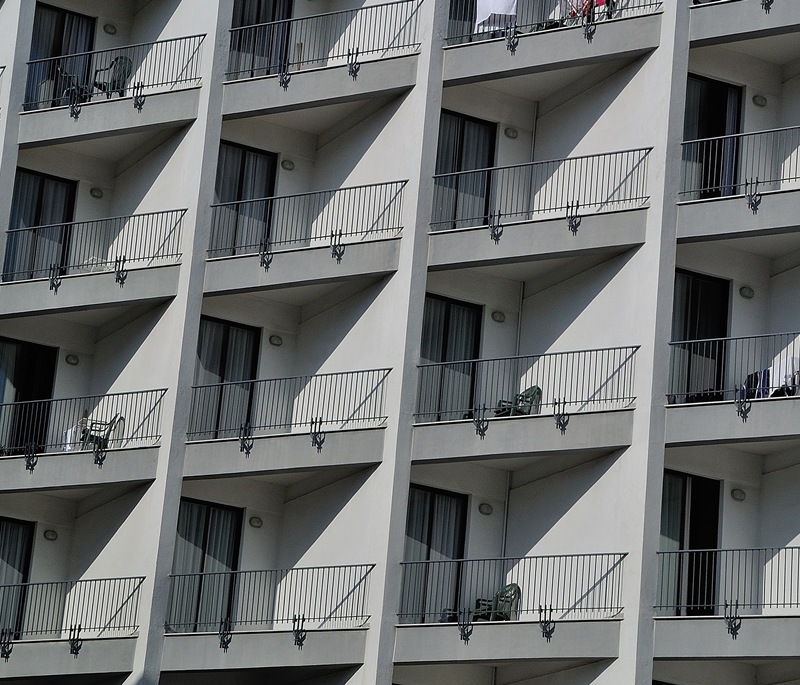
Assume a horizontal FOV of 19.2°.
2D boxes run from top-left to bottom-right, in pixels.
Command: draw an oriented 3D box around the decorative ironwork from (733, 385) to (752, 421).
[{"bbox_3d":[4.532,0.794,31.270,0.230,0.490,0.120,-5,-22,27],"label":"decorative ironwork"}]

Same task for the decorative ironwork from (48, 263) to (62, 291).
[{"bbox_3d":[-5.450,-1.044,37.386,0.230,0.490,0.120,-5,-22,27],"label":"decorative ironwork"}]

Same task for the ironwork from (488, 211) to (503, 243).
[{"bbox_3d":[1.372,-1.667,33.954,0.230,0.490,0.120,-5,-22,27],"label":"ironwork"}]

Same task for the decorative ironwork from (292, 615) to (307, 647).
[{"bbox_3d":[-1.464,4.174,34.191,0.200,0.490,0.100,-4,-17,27],"label":"decorative ironwork"}]

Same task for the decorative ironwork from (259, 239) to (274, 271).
[{"bbox_3d":[-2.059,-1.358,36.256,0.200,0.490,0.100,-4,-17,27],"label":"decorative ironwork"}]

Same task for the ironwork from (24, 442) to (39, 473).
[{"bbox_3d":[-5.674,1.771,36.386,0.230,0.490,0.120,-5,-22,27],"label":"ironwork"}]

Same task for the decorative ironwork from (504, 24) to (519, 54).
[{"bbox_3d":[1.654,-4.529,35.267,0.200,0.490,0.100,-4,-17,27],"label":"decorative ironwork"}]

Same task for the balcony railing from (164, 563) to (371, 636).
[{"bbox_3d":[-1.936,3.789,34.601,3.479,0.887,0.080,-4,-17,27],"label":"balcony railing"}]

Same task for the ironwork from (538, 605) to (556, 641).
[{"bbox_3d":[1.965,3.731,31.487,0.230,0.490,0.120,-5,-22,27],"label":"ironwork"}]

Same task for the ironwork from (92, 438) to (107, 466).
[{"bbox_3d":[-4.677,1.700,36.693,0.200,0.490,0.100,-4,-17,27],"label":"ironwork"}]

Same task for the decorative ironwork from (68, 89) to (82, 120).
[{"bbox_3d":[-5.343,-3.935,38.829,0.200,0.490,0.100,-4,-17,27],"label":"decorative ironwork"}]

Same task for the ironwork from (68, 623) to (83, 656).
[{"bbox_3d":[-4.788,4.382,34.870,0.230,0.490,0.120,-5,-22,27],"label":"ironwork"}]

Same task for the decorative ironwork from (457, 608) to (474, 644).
[{"bbox_3d":[0.905,3.958,32.990,0.200,0.490,0.100,-4,-17,27],"label":"decorative ironwork"}]

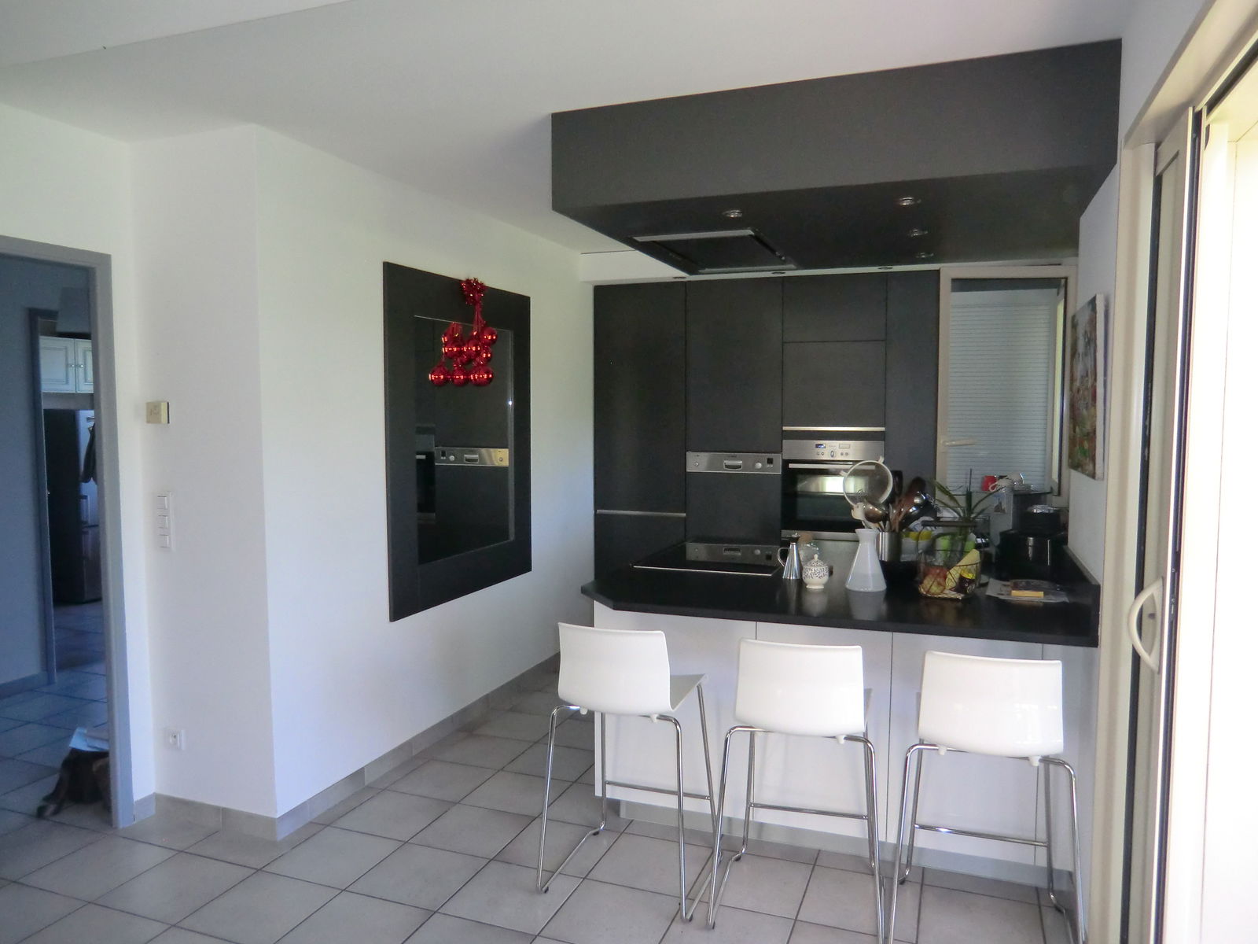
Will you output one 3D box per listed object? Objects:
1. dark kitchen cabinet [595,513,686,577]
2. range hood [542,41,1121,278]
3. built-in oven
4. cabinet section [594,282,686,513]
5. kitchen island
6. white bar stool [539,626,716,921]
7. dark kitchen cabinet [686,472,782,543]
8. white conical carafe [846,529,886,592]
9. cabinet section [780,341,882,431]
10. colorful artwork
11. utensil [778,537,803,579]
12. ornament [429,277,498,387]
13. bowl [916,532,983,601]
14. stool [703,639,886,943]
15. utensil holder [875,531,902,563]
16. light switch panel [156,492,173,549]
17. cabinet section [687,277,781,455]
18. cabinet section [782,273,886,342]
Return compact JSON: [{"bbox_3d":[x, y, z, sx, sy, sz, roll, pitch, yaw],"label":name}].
[{"bbox_3d":[0.166,0.636,5.819,0.611,0.810,0.584,2,4,21],"label":"dark kitchen cabinet"},{"bbox_3d":[0.804,-1.068,3.321,1.692,0.324,1.439,1,4,20],"label":"range hood"},{"bbox_3d":[1.288,0.095,5.366,0.597,0.593,0.550,1,4,20],"label":"built-in oven"},{"bbox_3d":[0.173,-0.477,5.787,0.612,1.457,0.580,1,4,21],"label":"cabinet section"},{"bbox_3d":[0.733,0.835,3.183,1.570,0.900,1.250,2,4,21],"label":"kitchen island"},{"bbox_3d":[0.024,0.874,2.804,0.472,0.846,0.489,1,4,20],"label":"white bar stool"},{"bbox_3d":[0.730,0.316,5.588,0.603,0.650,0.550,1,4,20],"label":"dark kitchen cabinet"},{"bbox_3d":[0.813,0.298,2.982,0.136,0.200,0.136,2,4,21],"label":"white conical carafe"},{"bbox_3d":[1.300,-0.523,5.351,0.598,0.513,0.580,1,4,21],"label":"cabinet section"},{"bbox_3d":[1.387,-0.253,2.653,0.022,0.508,0.616,2,4,21],"label":"colorful artwork"},{"bbox_3d":[0.649,0.339,3.471,0.104,0.165,0.068,1,4,20],"label":"utensil"},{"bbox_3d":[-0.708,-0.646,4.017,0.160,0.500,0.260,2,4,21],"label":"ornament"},{"bbox_3d":[1.164,0.330,3.169,0.245,0.220,0.245,1,4,20],"label":"bowl"},{"bbox_3d":[0.513,0.885,2.625,0.468,0.846,0.495,1,4,20],"label":"stool"},{"bbox_3d":[0.950,0.302,3.207,0.112,0.160,0.112,1,4,21],"label":"utensil holder"},{"bbox_3d":[-1.687,0.177,3.158,0.080,0.218,0.012,2,4,21],"label":"light switch panel"},{"bbox_3d":[0.740,-0.657,5.557,0.602,1.054,0.580,1,4,21],"label":"cabinet section"},{"bbox_3d":[1.299,-0.971,5.320,0.598,0.386,0.580,1,4,21],"label":"cabinet section"}]

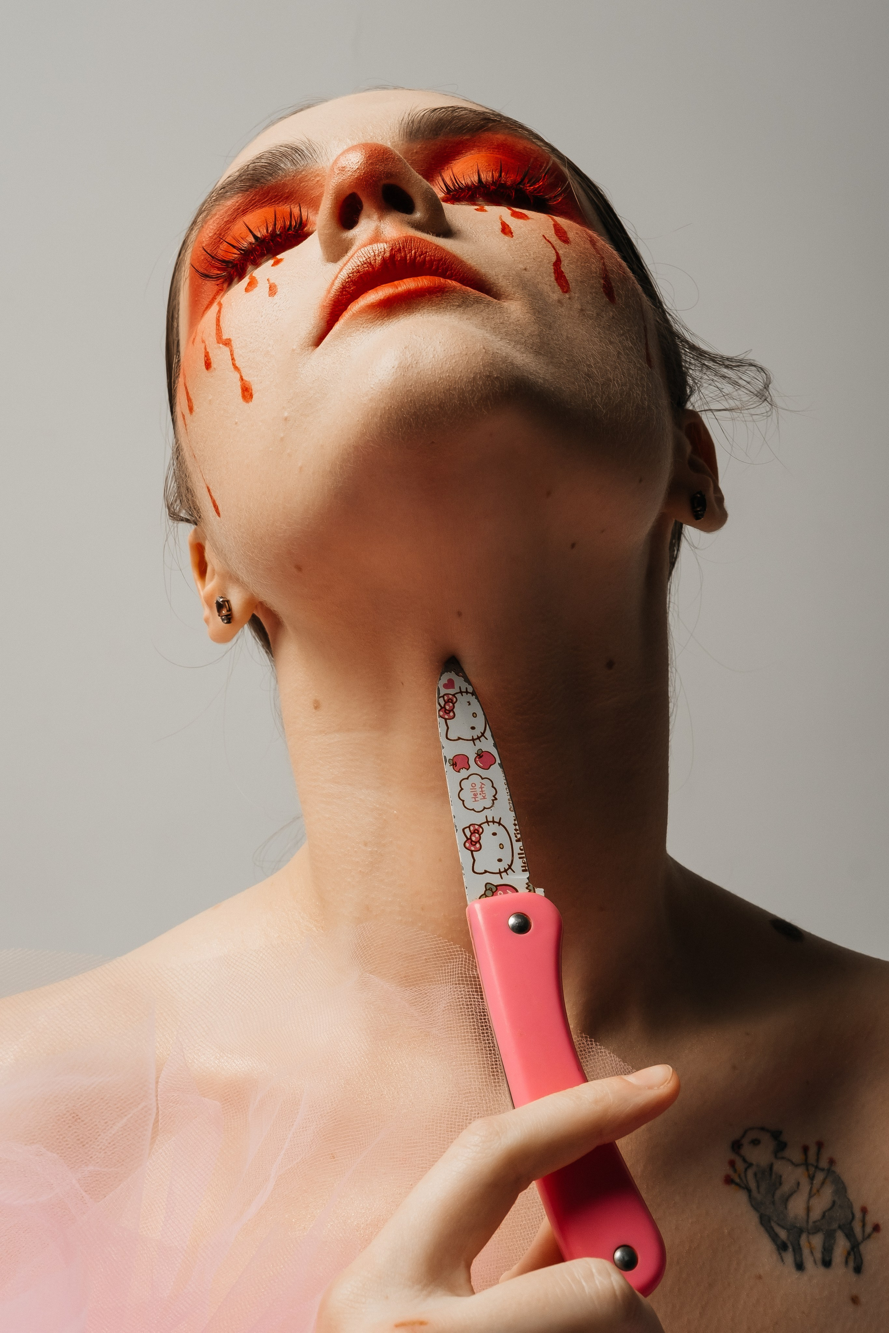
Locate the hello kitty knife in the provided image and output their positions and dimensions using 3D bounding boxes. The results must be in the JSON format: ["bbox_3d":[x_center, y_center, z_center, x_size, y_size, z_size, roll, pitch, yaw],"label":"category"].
[{"bbox_3d":[0.018,0.069,0.400,0.024,0.169,0.013,-11,-30,-10],"label":"hello kitty knife"}]

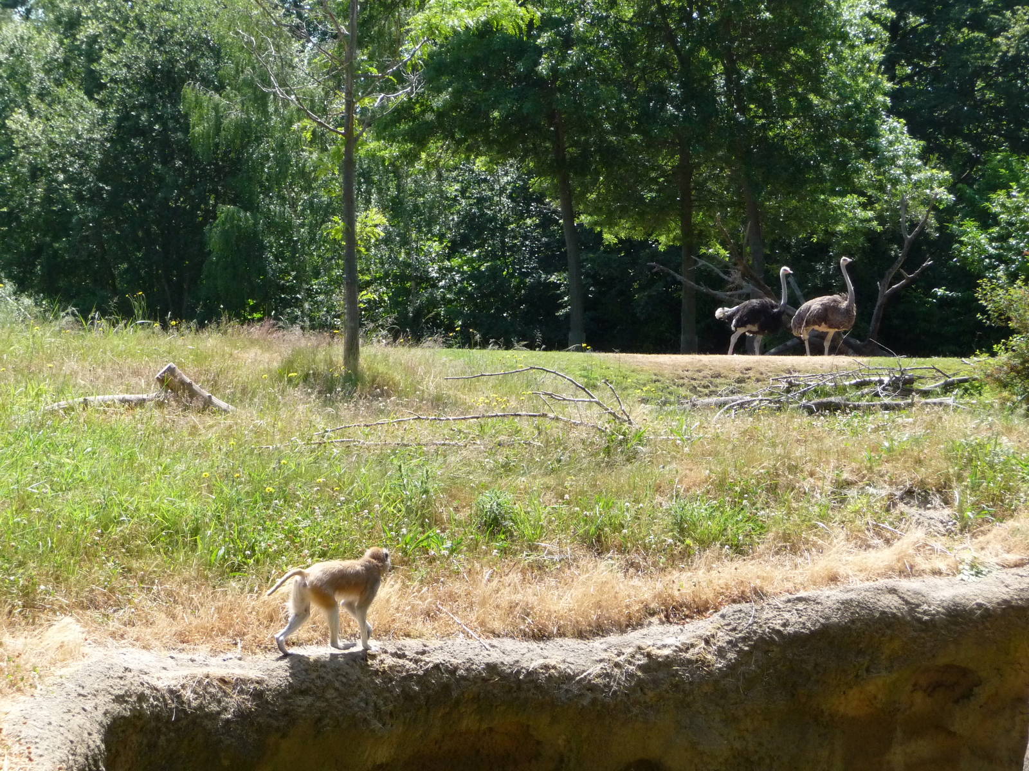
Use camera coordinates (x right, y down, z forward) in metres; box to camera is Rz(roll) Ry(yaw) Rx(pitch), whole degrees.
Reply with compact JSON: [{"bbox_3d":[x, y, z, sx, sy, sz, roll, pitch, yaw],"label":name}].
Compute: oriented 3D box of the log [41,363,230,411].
[{"bbox_3d":[-4.384,0.024,39.000,2.200,0.520,0.600,0,2,0],"label":"log"}]

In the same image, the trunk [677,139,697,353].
[{"bbox_3d":[3.582,-2.841,69.000,0.350,4.600,0.350,-1,2,0],"label":"trunk"}]

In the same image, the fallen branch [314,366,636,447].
[{"bbox_3d":[-0.398,0.218,34.000,3.250,0.700,1.200,0,2,0],"label":"fallen branch"}]

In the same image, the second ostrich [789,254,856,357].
[{"bbox_3d":[5.756,-1.415,62.000,1.200,2.000,0.620,0,3,9],"label":"second ostrich"}]

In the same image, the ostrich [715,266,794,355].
[{"bbox_3d":[4.469,-1.325,62.000,1.450,1.820,0.600,0,2,0],"label":"ostrich"}]

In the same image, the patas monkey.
[{"bbox_3d":[-1.051,1.217,18.800,0.760,0.600,0.200,-1,3,-29],"label":"patas monkey"}]

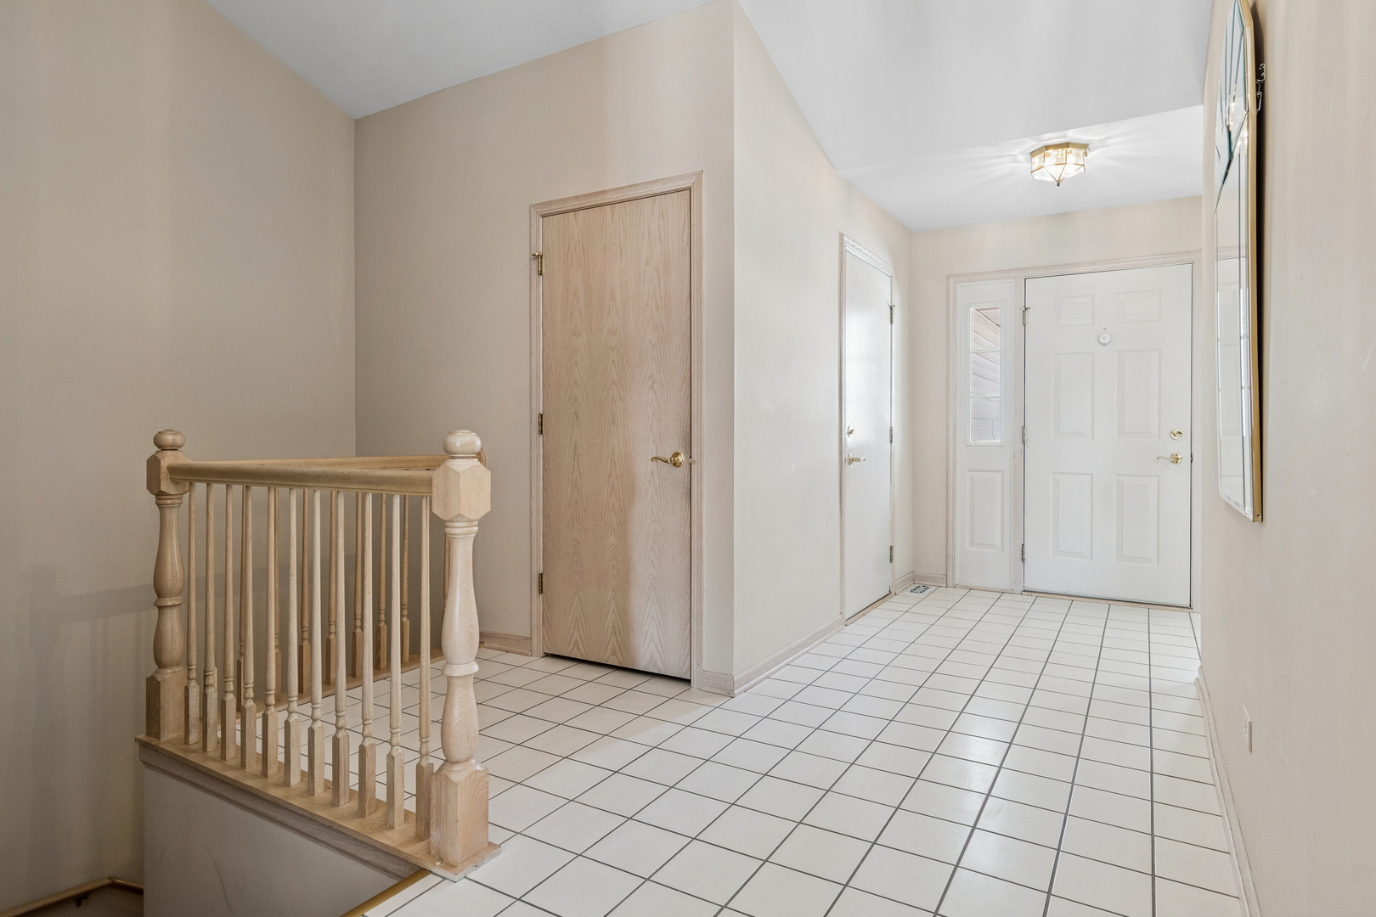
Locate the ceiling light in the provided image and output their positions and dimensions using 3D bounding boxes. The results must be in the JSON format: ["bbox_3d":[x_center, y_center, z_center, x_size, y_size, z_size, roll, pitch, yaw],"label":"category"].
[{"bbox_3d":[1.870,-1.450,3.465,0.260,0.165,0.260,1,1,30],"label":"ceiling light"}]

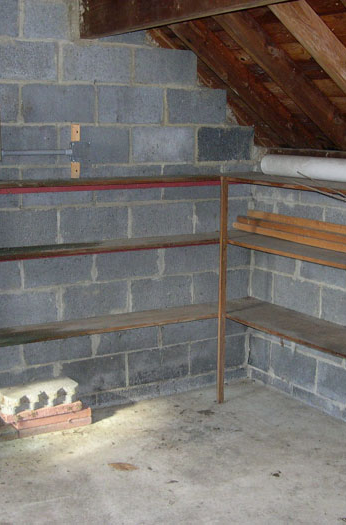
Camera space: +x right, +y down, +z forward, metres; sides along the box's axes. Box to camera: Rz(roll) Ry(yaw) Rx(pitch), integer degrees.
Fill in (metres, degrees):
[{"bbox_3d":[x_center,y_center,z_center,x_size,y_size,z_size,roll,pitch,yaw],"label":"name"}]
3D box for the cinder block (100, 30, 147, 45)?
[{"bbox_3d":[-0.298,-1.238,4.019,0.295,0.193,0.194,-5,11,-31],"label":"cinder block"}]

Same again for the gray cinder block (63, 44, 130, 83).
[{"bbox_3d":[-0.433,-1.000,3.924,0.397,0.194,0.190,-5,12,-31],"label":"gray cinder block"}]

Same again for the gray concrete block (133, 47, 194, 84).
[{"bbox_3d":[-0.089,-1.032,4.133,0.397,0.194,0.190,-5,12,-31],"label":"gray concrete block"}]

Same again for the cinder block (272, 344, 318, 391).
[{"bbox_3d":[0.772,0.584,4.448,0.194,0.193,0.396,-5,11,-31],"label":"cinder block"}]

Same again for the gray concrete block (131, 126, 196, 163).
[{"bbox_3d":[-0.099,-0.647,4.244,0.396,0.193,0.194,-5,11,-31],"label":"gray concrete block"}]

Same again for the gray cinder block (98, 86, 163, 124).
[{"bbox_3d":[-0.270,-0.836,4.107,0.396,0.193,0.194,-5,11,-31],"label":"gray cinder block"}]

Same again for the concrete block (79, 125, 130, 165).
[{"bbox_3d":[-0.447,-0.619,4.037,0.396,0.193,0.194,-5,11,-31],"label":"concrete block"}]

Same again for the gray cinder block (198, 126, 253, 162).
[{"bbox_3d":[0.243,-0.675,4.447,0.380,0.193,0.194,-5,11,-31],"label":"gray cinder block"}]

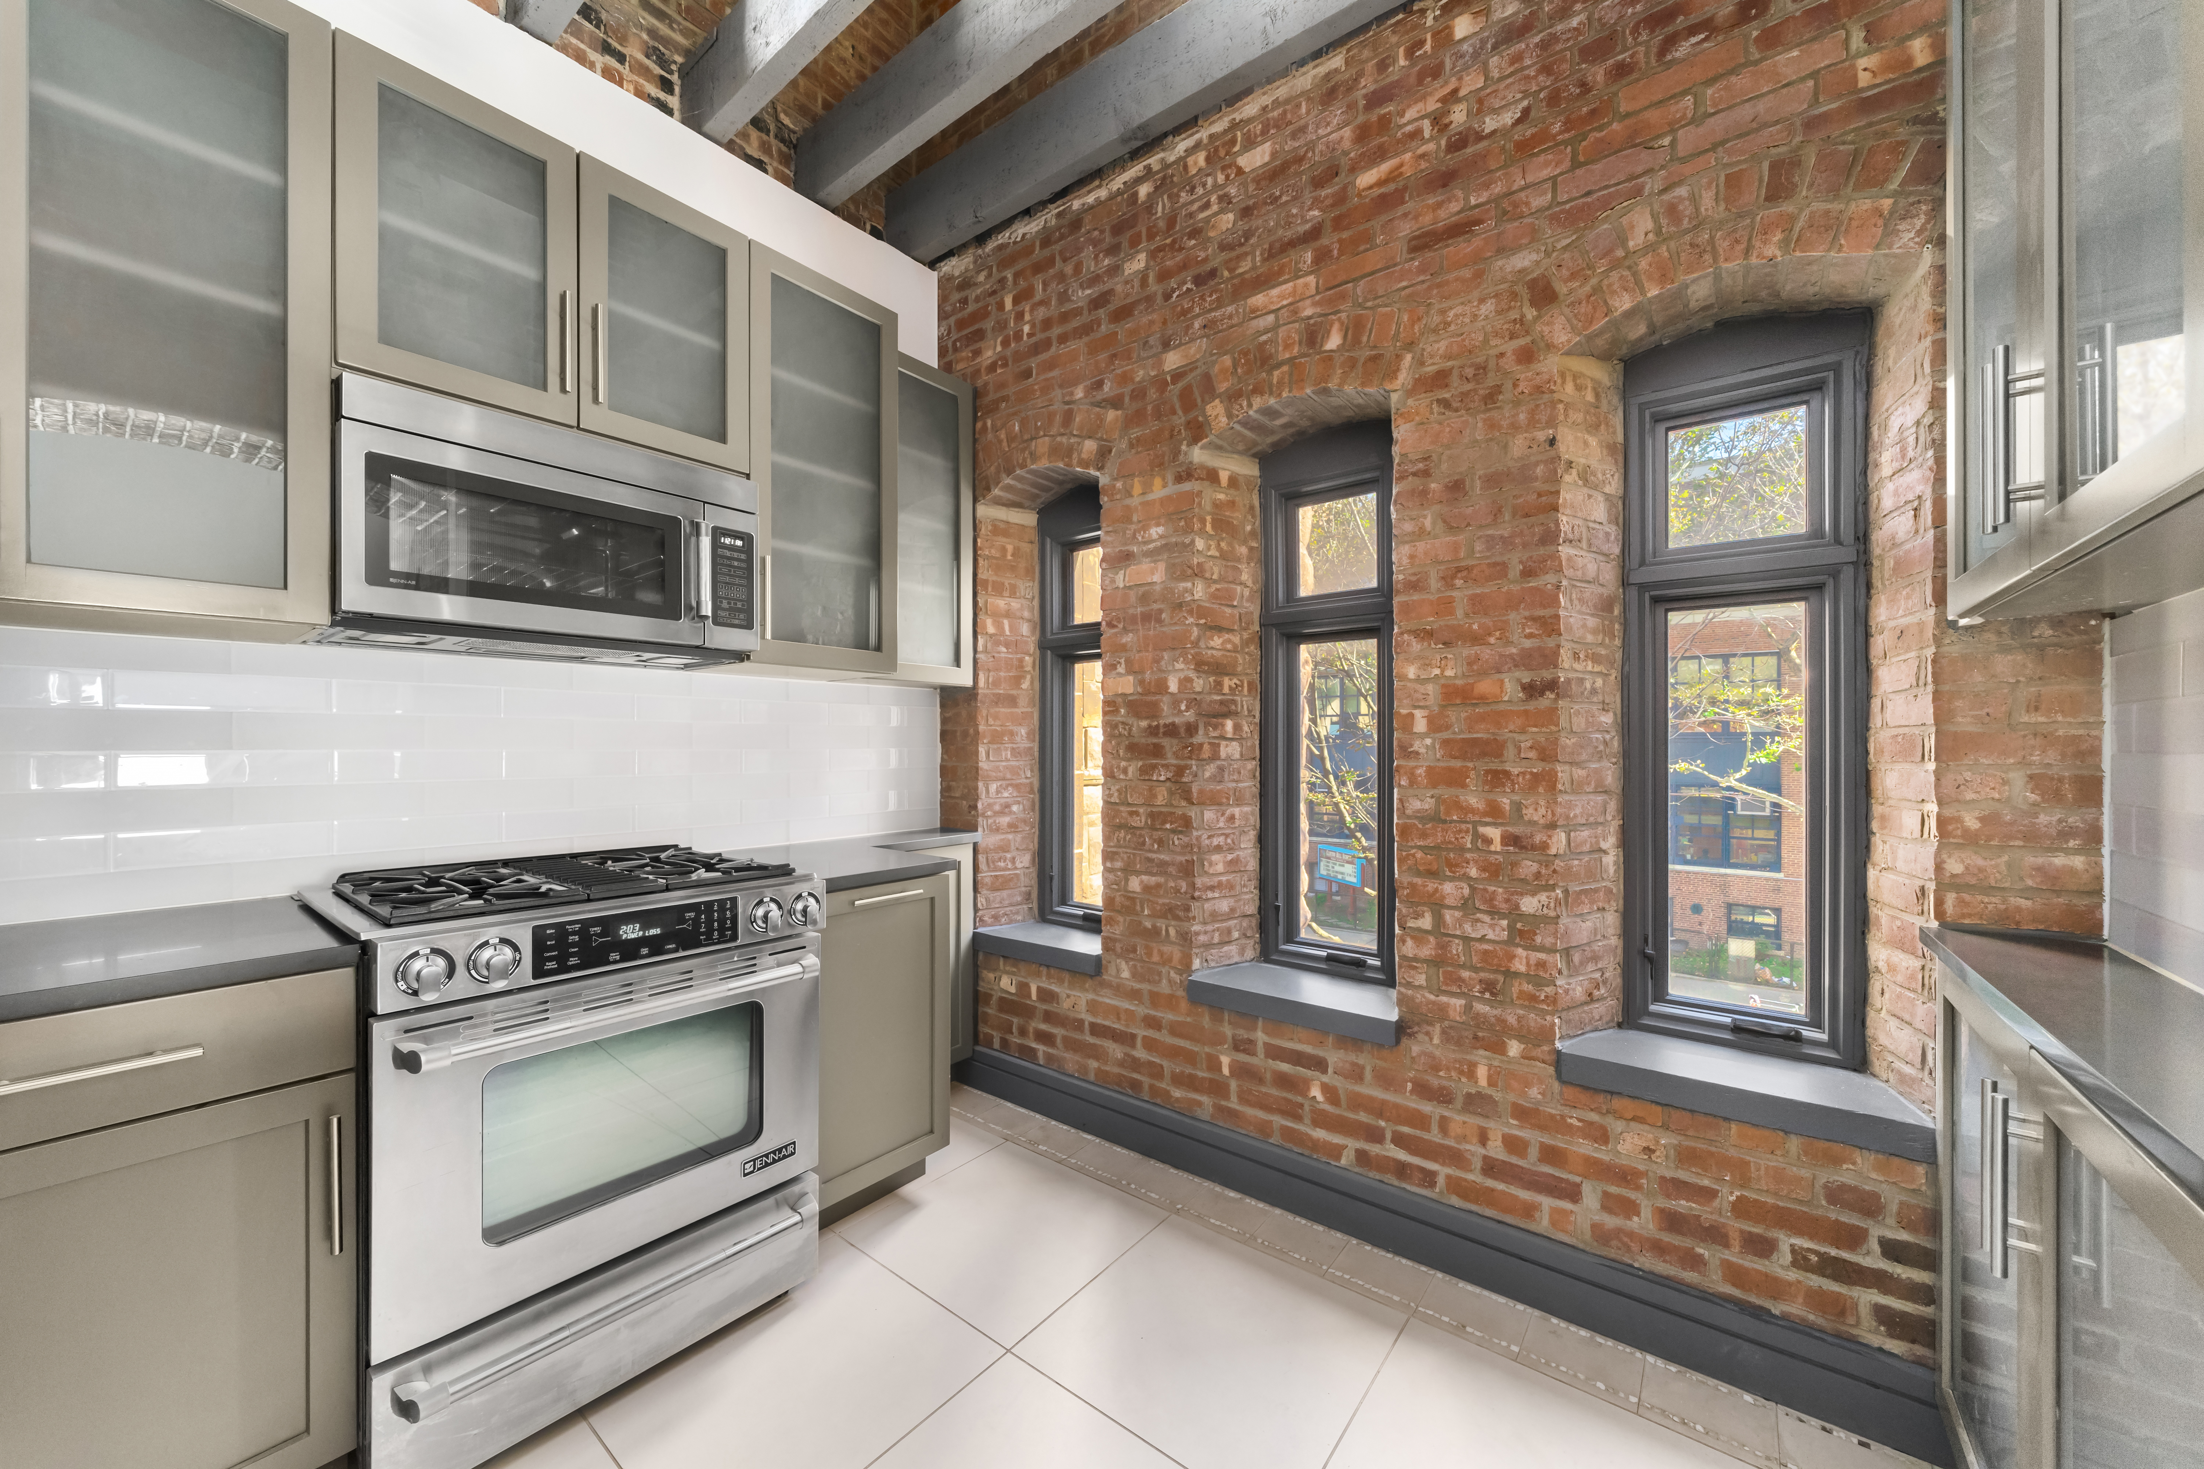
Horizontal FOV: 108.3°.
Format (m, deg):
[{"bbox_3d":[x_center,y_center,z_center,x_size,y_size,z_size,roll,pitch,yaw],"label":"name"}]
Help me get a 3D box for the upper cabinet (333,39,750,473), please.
[{"bbox_3d":[-1.288,-0.959,1.847,0.400,0.597,0.760,-1,-1,39],"label":"upper cabinet"}]

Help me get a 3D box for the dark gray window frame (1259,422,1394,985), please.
[{"bbox_3d":[0.693,-0.092,2.392,0.417,1.605,0.100,-1,-1,39],"label":"dark gray window frame"}]

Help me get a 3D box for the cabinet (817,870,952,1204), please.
[{"bbox_3d":[-0.817,0.780,2.257,0.620,0.773,0.472,-1,-1,39],"label":"cabinet"}]

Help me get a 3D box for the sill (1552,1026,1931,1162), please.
[{"bbox_3d":[1.306,0.716,1.634,0.602,0.063,0.280,-1,-1,39],"label":"sill"}]

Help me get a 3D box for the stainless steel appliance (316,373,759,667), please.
[{"bbox_3d":[-1.265,-0.417,1.832,0.435,0.432,0.760,-1,-1,39],"label":"stainless steel appliance"}]

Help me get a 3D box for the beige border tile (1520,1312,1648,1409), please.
[{"bbox_3d":[0.972,1.264,1.604,0.200,0.010,0.182,-1,-1,39],"label":"beige border tile"}]

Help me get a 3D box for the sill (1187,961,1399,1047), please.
[{"bbox_3d":[0.573,0.738,2.232,0.605,0.065,0.290,-1,-1,39],"label":"sill"}]

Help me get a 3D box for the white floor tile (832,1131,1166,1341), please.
[{"bbox_3d":[-0.238,1.269,2.060,0.615,0.010,0.607,-1,-1,39],"label":"white floor tile"}]

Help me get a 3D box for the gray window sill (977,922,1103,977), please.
[{"bbox_3d":[-0.149,0.745,2.805,0.595,0.067,0.275,-1,-1,39],"label":"gray window sill"}]

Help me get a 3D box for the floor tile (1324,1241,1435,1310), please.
[{"bbox_3d":[0.653,1.268,1.861,0.195,0.010,0.180,-1,-1,39],"label":"floor tile"}]

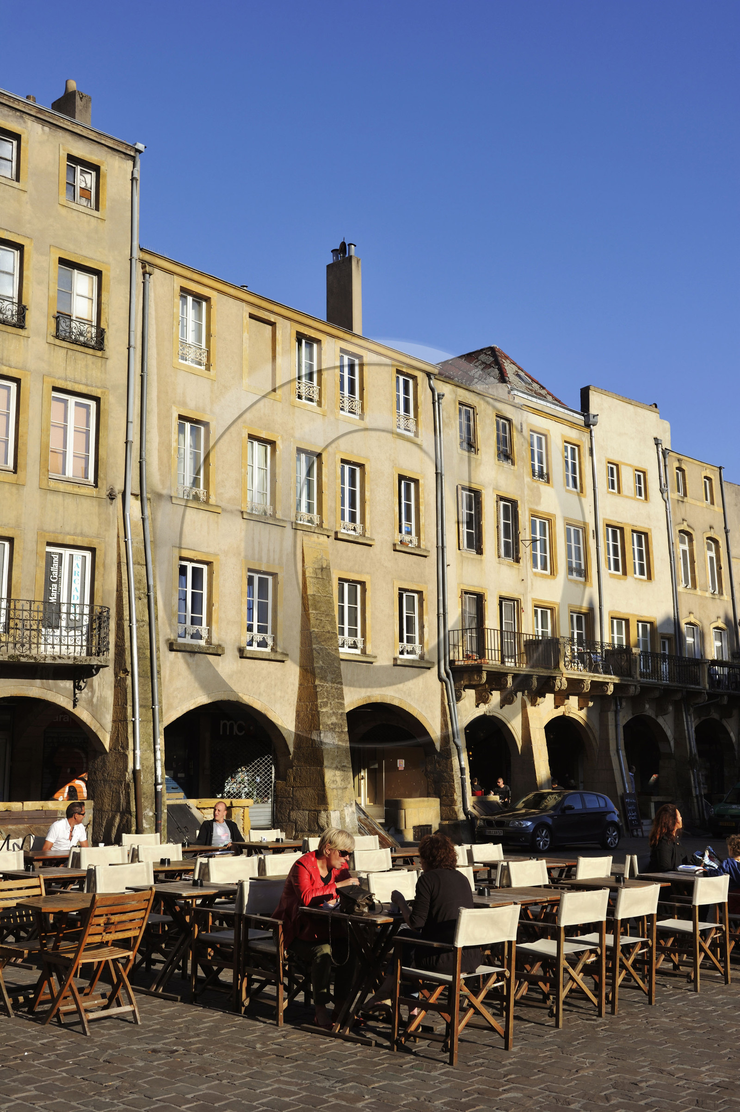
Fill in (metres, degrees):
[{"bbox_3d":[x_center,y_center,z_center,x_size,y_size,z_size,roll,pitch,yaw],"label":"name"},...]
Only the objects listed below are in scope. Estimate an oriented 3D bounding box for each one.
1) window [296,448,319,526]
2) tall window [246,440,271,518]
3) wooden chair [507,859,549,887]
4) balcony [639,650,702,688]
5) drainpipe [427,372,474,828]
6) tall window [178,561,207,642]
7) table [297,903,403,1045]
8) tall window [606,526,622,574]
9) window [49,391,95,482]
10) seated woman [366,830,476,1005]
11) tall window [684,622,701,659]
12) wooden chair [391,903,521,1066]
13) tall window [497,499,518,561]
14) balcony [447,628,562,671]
[{"bbox_3d":[-1.582,-1.732,29.490,0.180,1.794,0.821,-10,-14,42],"label":"window"},{"bbox_3d":[-2.681,-1.903,28.304,0.180,1.772,0.871,-10,-14,42],"label":"tall window"},{"bbox_3d":[1.637,3.284,10.894,0.500,0.870,0.570,-11,-15,42],"label":"wooden chair"},{"bbox_3d":[9.334,3.516,36.320,0.150,0.944,3.519,-11,-15,43],"label":"balcony"},{"bbox_3d":[2.235,0.956,32.366,0.850,12.470,0.450,-9,-12,40],"label":"drainpipe"},{"bbox_3d":[-3.969,1.018,26.292,0.180,1.744,0.921,-10,-14,42],"label":"tall window"},{"bbox_3d":[-0.010,2.806,7.973,0.680,0.750,0.920,9,-15,-42],"label":"table"},{"bbox_3d":[7.749,-0.199,37.406,0.150,1.454,0.749,-11,-15,43],"label":"tall window"},{"bbox_3d":[-5.924,-2.356,23.221,0.150,1.669,0.978,-11,-15,43],"label":"window"},{"bbox_3d":[0.323,2.407,7.404,0.500,1.280,0.850,9,-15,-42],"label":"seated woman"},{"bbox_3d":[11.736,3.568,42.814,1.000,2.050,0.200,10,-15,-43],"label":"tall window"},{"bbox_3d":[0.522,2.570,7.156,0.550,0.860,0.580,9,-15,-42],"label":"wooden chair"},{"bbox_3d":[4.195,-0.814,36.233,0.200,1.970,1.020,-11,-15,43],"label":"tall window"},{"bbox_3d":[3.864,2.693,33.459,1.203,1.000,3.597,-11,-15,44],"label":"balcony"}]

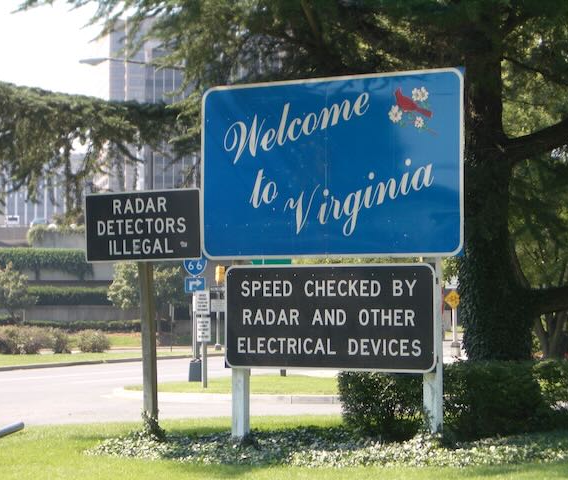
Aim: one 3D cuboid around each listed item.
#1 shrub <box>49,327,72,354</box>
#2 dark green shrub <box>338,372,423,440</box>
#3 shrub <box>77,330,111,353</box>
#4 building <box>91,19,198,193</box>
[{"bbox_3d":[-8.380,3.805,61.000,0.950,1.000,0.950,0,-2,0],"label":"shrub"},{"bbox_3d":[1.071,1.708,17.000,1.020,0.800,0.950,0,-2,0],"label":"dark green shrub"},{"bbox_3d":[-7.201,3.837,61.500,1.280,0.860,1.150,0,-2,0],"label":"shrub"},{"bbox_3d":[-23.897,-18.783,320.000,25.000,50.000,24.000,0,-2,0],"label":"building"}]

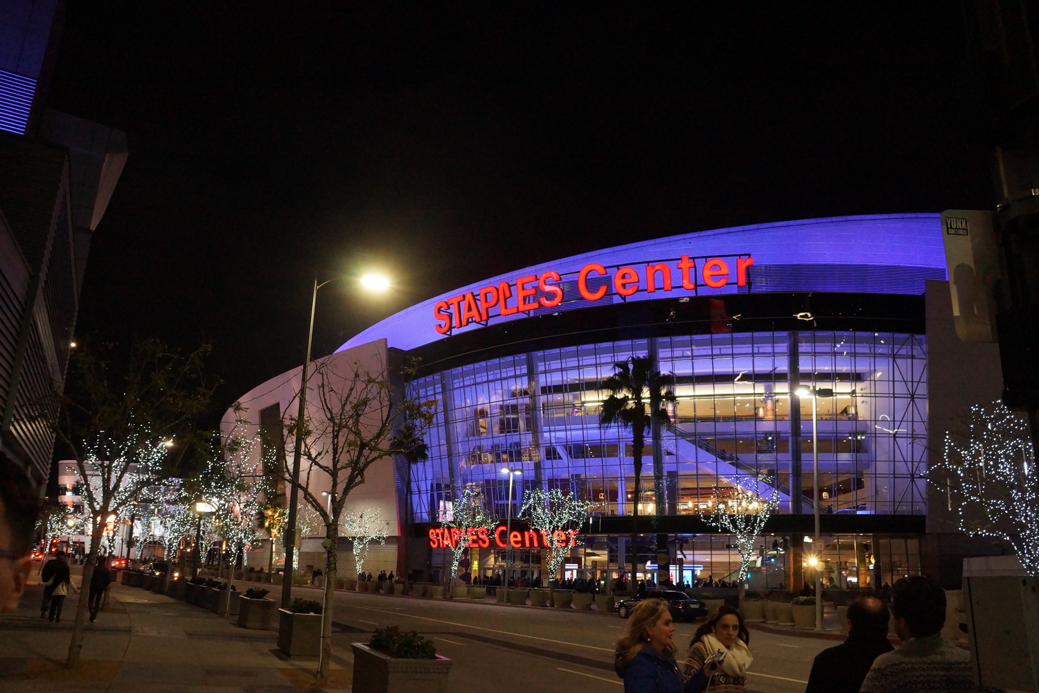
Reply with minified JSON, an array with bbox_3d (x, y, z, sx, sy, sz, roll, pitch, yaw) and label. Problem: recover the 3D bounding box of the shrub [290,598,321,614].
[{"bbox_3d":[-4.392,5.343,16.034,0.600,0.350,0.800,9,-18,-24],"label":"shrub"}]

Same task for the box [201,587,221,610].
[{"bbox_3d":[-11.742,9.584,29.799,0.740,0.780,1.450,12,-19,-31],"label":"box"}]

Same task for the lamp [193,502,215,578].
[{"bbox_3d":[-14.503,9.211,35.416,0.800,4.190,0.750,2,-16,0],"label":"lamp"}]

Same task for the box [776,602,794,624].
[{"bbox_3d":[12.064,12.086,35.316,1.000,0.870,1.000,-3,-17,18],"label":"box"}]

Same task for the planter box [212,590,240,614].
[{"bbox_3d":[-10.285,8.939,27.311,0.740,0.780,1.450,11,-18,-28],"label":"planter box"}]

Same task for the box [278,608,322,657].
[{"bbox_3d":[-4.488,5.846,15.976,0.700,0.780,1.620,10,-17,-24],"label":"box"}]

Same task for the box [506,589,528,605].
[{"bbox_3d":[-0.006,13.829,43.058,1.020,0.800,1.020,2,-16,1],"label":"box"}]

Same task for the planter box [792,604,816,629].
[{"bbox_3d":[11.480,10.796,31.177,1.240,0.930,1.240,-4,-17,19],"label":"planter box"}]

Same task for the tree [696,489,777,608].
[{"bbox_3d":[11.315,10.460,40.152,3.900,6.750,3.900,-2,-17,15],"label":"tree"}]

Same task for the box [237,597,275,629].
[{"bbox_3d":[-7.346,7.437,21.800,0.740,0.780,1.450,10,-18,-26],"label":"box"}]

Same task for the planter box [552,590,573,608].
[{"bbox_3d":[2.296,13.312,40.985,1.000,0.840,1.000,1,-16,4],"label":"planter box"}]

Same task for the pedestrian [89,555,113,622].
[{"bbox_3d":[-11.520,6.604,21.335,0.500,1.700,0.450,10,-18,-26],"label":"pedestrian"}]

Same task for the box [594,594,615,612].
[{"bbox_3d":[5.205,15.629,47.434,1.220,0.910,1.220,0,-16,6],"label":"box"}]

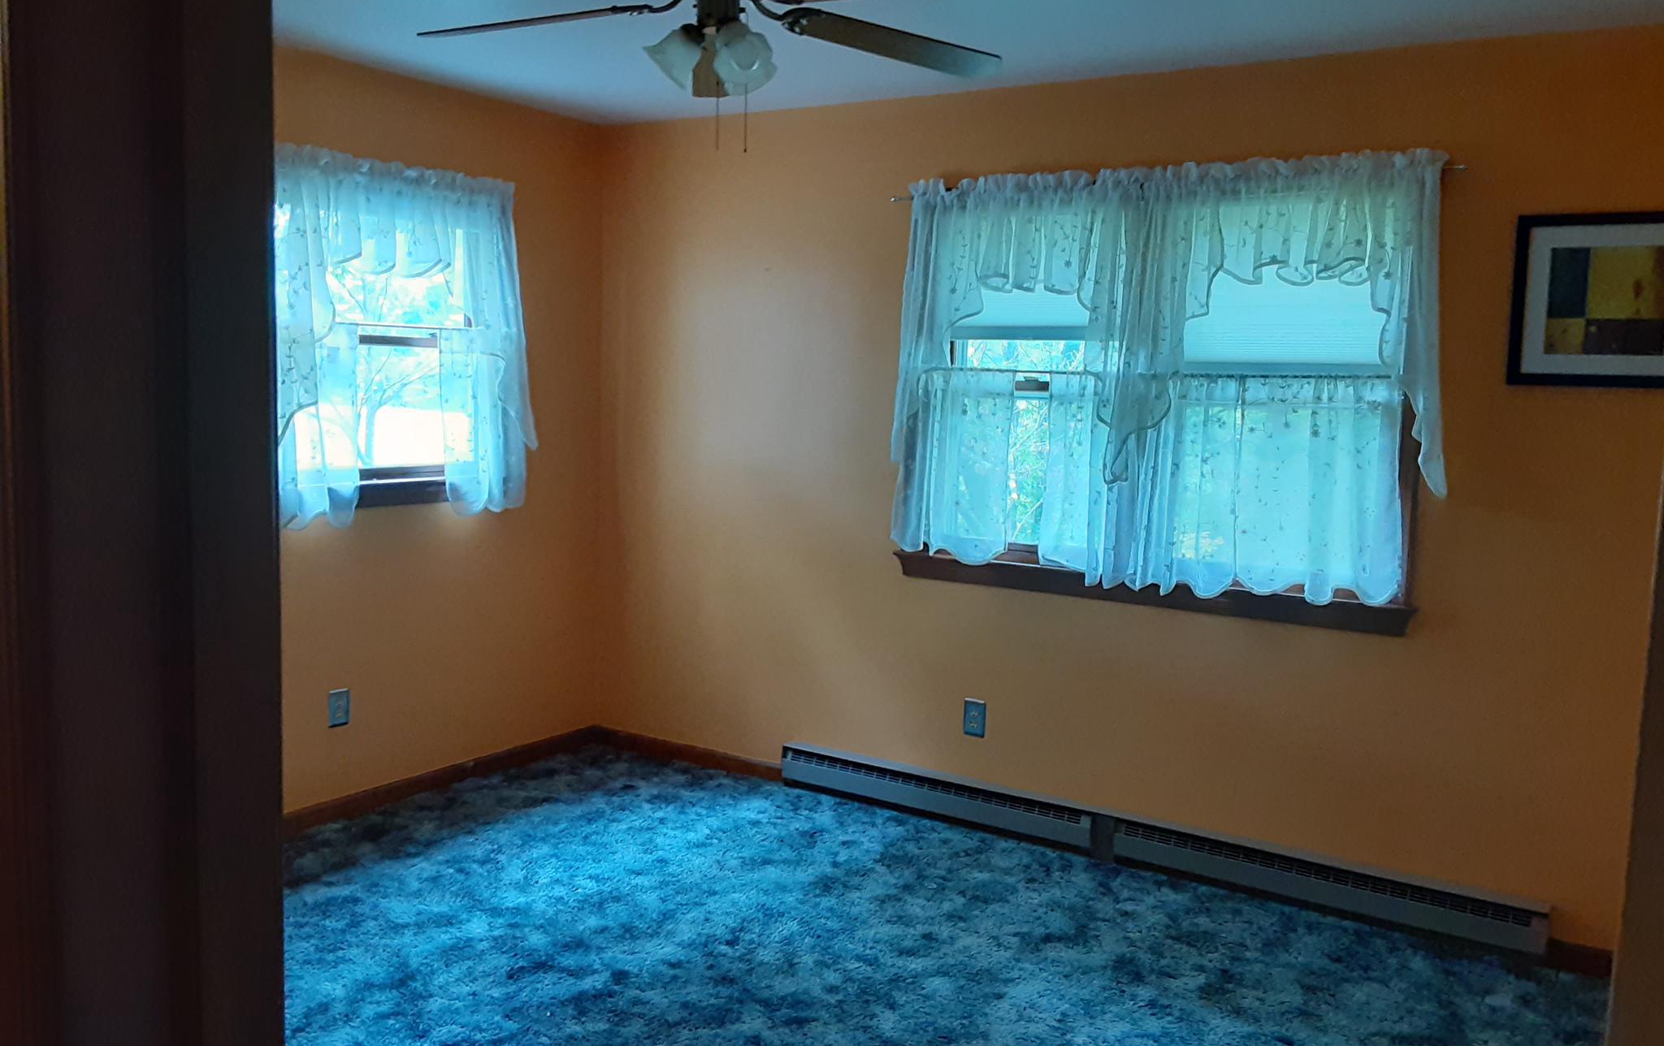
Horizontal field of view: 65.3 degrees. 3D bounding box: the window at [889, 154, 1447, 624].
[{"bbox_3d":[0.923,-0.397,3.902,1.638,1.286,0.121,6,7,32],"label":"window"}]

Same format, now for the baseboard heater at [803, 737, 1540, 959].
[{"bbox_3d":[0.862,0.984,4.062,2.428,0.133,0.060,6,7,32],"label":"baseboard heater"}]

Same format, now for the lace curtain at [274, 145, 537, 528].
[{"bbox_3d":[-1.376,-0.576,4.218,0.100,1.146,1.126,6,7,32],"label":"lace curtain"}]

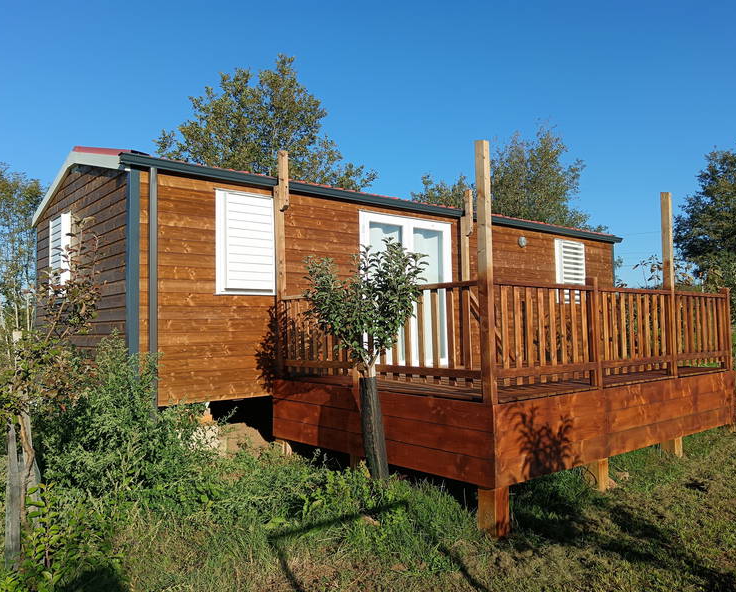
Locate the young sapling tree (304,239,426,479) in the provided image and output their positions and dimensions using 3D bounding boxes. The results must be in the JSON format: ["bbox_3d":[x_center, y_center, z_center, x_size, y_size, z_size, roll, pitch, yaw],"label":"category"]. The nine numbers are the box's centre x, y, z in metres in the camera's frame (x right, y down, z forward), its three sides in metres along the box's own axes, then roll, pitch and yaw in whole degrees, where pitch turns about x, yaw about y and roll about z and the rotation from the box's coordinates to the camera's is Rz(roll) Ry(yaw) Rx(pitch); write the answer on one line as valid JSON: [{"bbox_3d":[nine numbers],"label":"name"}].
[{"bbox_3d":[-0.030,0.538,5.217,1.016,2.050,0.940,-1,-3,0],"label":"young sapling tree"}]

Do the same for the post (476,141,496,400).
[{"bbox_3d":[0.908,-0.197,4.765,0.070,2.040,0.094,2,-4,-40],"label":"post"}]

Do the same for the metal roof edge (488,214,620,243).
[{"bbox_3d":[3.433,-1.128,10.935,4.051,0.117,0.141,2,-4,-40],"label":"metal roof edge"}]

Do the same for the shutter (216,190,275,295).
[{"bbox_3d":[-1.351,-0.581,6.936,0.746,1.152,0.080,2,-4,-40],"label":"shutter"}]

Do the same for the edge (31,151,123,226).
[{"bbox_3d":[-3.562,-1.423,7.471,0.130,0.659,4.272,2,-4,-40],"label":"edge"}]

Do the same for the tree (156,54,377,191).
[{"bbox_3d":[-3.076,-2.497,18.741,6.800,9.917,6.800,2,-4,-40],"label":"tree"}]

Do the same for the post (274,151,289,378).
[{"bbox_3d":[-0.992,-0.358,7.168,0.094,2.660,0.122,2,-4,-40],"label":"post"}]

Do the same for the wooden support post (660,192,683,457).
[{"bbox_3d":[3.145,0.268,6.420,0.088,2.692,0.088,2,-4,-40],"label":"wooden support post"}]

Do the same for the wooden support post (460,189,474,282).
[{"bbox_3d":[1.427,-0.260,8.742,0.080,2.488,0.130,2,-4,-40],"label":"wooden support post"}]

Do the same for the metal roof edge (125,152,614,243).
[{"bbox_3d":[1.253,-1.158,8.710,9.259,0.140,0.140,2,-4,-40],"label":"metal roof edge"}]

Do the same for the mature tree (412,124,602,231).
[{"bbox_3d":[5.221,-1.914,22.765,7.000,8.991,7.000,2,-4,-40],"label":"mature tree"}]

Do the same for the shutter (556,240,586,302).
[{"bbox_3d":[3.707,-0.423,11.212,0.996,1.151,0.070,2,-4,-40],"label":"shutter"}]

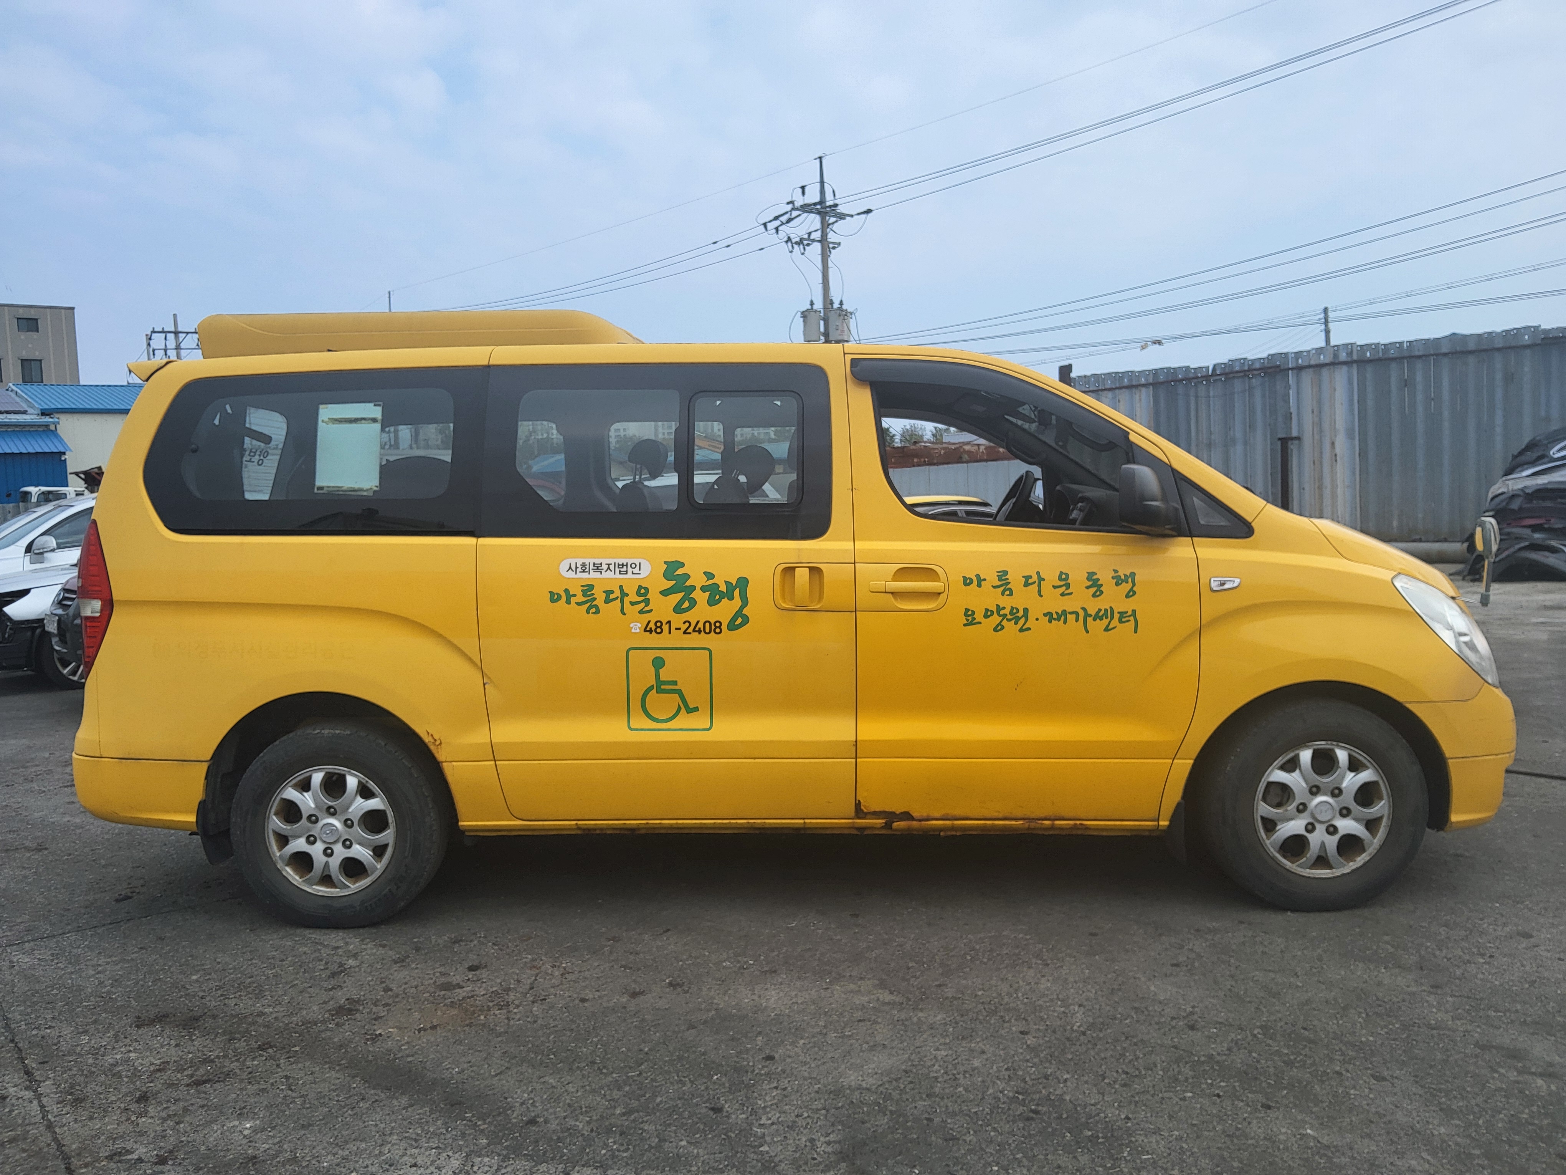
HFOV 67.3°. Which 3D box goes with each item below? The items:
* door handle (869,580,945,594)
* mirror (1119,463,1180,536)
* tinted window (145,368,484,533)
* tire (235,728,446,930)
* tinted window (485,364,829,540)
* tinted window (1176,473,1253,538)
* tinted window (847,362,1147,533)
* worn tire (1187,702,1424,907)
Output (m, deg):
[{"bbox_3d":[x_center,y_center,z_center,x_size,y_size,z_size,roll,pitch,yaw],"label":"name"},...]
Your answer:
[{"bbox_3d":[0.390,0.001,3.710,0.236,0.040,0.050,-1,4,3],"label":"door handle"},{"bbox_3d":[1.131,-0.269,3.615,0.190,0.226,0.240,-1,4,3],"label":"mirror"},{"bbox_3d":[-1.560,-0.455,3.912,1.165,0.580,0.060,0,-11,4],"label":"tinted window"},{"bbox_3d":[-1.484,0.787,3.958,0.690,0.685,0.215,-2,4,3],"label":"tire"},{"bbox_3d":[-0.416,-0.445,3.839,1.154,0.602,0.060,0,-11,3],"label":"tinted window"},{"bbox_3d":[1.379,-0.263,3.759,0.233,0.227,0.040,-1,-14,-3],"label":"tinted window"},{"bbox_3d":[0.712,-0.460,3.801,0.959,0.599,0.060,0,-11,1],"label":"tinted window"},{"bbox_3d":[1.712,0.690,3.812,0.690,0.685,0.215,-2,4,0],"label":"worn tire"}]

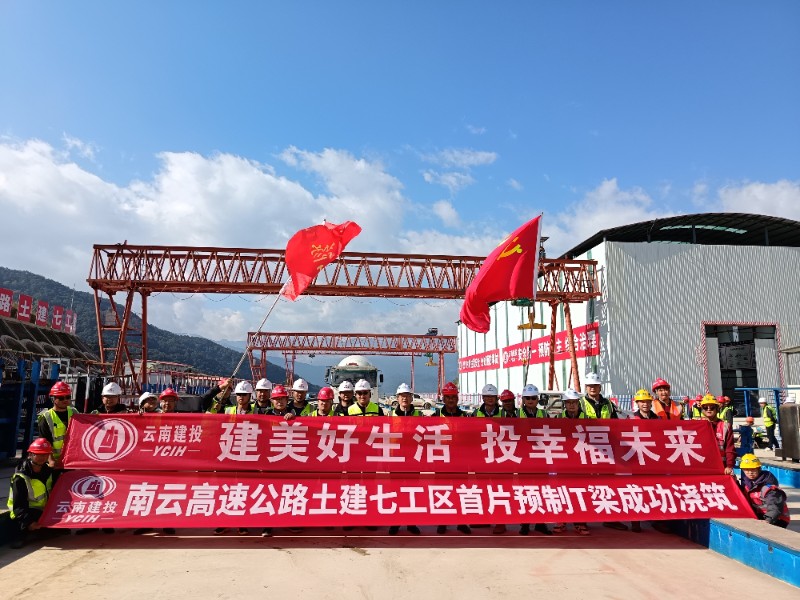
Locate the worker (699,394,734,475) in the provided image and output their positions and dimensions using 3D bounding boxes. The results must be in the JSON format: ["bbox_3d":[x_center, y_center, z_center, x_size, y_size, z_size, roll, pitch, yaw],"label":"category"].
[{"bbox_3d":[3.962,2.015,6.833,0.550,1.666,0.380,-1,-9,8],"label":"worker"}]

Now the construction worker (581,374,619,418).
[{"bbox_3d":[2.670,1.937,7.305,0.540,1.936,0.360,0,-9,5],"label":"construction worker"}]

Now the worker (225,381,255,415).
[{"bbox_3d":[-1.961,1.910,6.832,0.510,1.806,0.360,0,-9,-3],"label":"worker"}]

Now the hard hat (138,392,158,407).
[{"bbox_3d":[-3.152,1.253,6.953,0.220,0.155,0.280,-10,-14,-34],"label":"hard hat"}]

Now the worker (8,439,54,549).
[{"bbox_3d":[-4.153,2.169,6.334,0.580,1.134,0.680,5,-10,-26],"label":"worker"}]

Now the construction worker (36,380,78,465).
[{"bbox_3d":[-4.163,1.890,6.683,0.510,1.797,0.360,3,-10,-20],"label":"construction worker"}]

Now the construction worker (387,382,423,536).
[{"bbox_3d":[0.063,1.927,6.859,0.510,1.781,0.360,0,-9,0],"label":"construction worker"}]

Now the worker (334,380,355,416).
[{"bbox_3d":[-0.763,1.986,7.394,0.530,1.793,0.360,1,-9,0],"label":"worker"}]

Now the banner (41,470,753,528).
[{"bbox_3d":[-0.029,2.331,6.510,8.200,0.660,0.200,0,-22,0],"label":"banner"}]

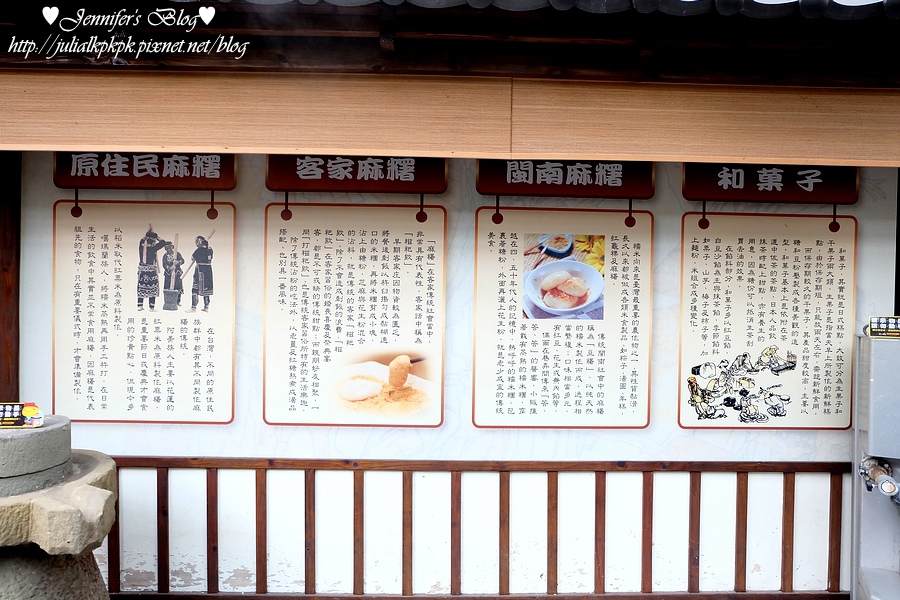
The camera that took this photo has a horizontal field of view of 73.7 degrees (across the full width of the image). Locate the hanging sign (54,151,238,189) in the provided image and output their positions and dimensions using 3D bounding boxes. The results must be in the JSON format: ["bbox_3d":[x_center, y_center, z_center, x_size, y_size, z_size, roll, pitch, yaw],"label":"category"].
[{"bbox_3d":[-1.367,-0.603,2.691,0.821,0.213,0.025,1,1,-1],"label":"hanging sign"}]

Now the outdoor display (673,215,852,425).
[{"bbox_3d":[1.473,0.104,2.765,0.820,1.005,0.025,1,1,-1],"label":"outdoor display"}]

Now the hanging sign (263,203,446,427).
[{"bbox_3d":[-0.430,0.073,2.723,0.820,1.005,0.025,1,1,-1],"label":"hanging sign"}]

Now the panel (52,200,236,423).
[{"bbox_3d":[-1.379,0.057,2.702,0.820,1.005,0.025,1,1,-1],"label":"panel"}]

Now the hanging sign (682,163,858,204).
[{"bbox_3d":[1.483,-0.555,2.754,0.821,0.213,0.025,1,1,-1],"label":"hanging sign"}]

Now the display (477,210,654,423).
[{"bbox_3d":[0.522,0.088,2.744,0.820,1.005,0.025,1,1,-1],"label":"display"}]

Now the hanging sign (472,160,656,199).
[{"bbox_3d":[0.532,-0.571,2.733,0.821,0.213,0.025,1,1,-1],"label":"hanging sign"}]

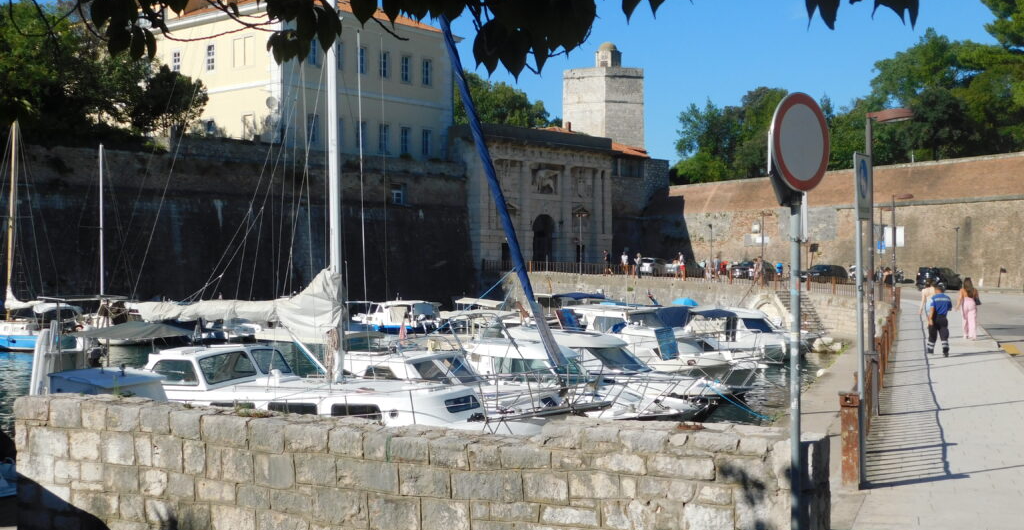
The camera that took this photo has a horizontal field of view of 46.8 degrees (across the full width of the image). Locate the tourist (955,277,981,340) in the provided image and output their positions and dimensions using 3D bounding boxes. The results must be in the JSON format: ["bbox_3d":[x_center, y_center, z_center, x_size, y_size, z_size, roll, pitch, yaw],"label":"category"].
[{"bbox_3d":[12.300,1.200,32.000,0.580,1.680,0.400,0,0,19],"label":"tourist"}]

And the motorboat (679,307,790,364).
[{"bbox_3d":[10.100,2.900,50.000,6.200,2.400,2.350,0,0,17],"label":"motorboat"}]

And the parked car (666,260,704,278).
[{"bbox_3d":[14.411,0.306,98.000,1.800,1.470,4.300,0,1,36],"label":"parked car"}]

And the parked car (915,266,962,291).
[{"bbox_3d":[29.659,0.991,82.000,1.850,1.650,4.350,0,1,41],"label":"parked car"}]

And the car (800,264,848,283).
[{"bbox_3d":[25.904,0.762,97.000,1.800,1.500,4.300,0,1,41],"label":"car"}]

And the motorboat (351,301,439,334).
[{"bbox_3d":[-7.100,3.130,73.000,5.800,2.200,2.200,0,0,40],"label":"motorboat"}]

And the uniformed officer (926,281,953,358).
[{"bbox_3d":[10.313,1.327,28.500,0.580,1.770,0.450,0,1,17],"label":"uniformed officer"}]

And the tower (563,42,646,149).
[{"bbox_3d":[12.618,-15.349,162.145,11.300,30.500,10.800,0,1,4],"label":"tower"}]

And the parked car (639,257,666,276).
[{"bbox_3d":[12.600,0.170,101.000,1.800,1.520,4.300,0,0,41],"label":"parked car"}]

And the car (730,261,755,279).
[{"bbox_3d":[18.300,0.430,90.000,1.800,1.500,4.300,0,0,36],"label":"car"}]

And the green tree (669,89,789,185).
[{"bbox_3d":[23.009,-13.251,125.052,12.000,11.000,10.500,0,1,10],"label":"green tree"}]

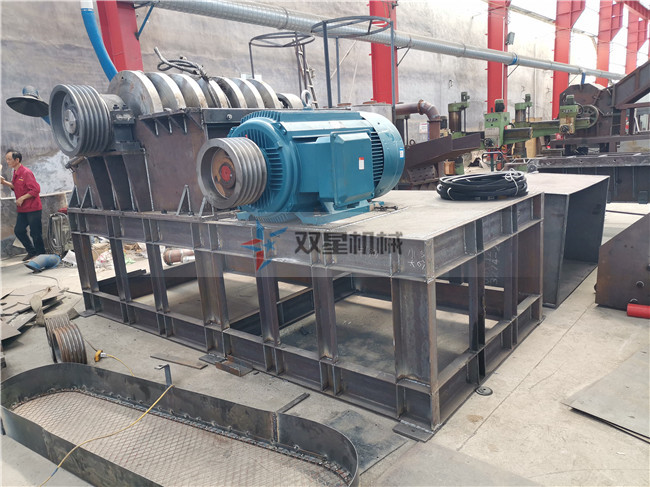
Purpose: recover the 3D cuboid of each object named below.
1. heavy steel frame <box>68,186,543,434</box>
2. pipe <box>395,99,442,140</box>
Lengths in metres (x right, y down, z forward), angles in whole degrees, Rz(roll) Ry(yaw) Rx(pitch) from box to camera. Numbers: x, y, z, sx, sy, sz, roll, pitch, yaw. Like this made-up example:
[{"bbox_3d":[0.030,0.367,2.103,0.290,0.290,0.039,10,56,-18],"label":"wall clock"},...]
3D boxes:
[{"bbox_3d":[-0.379,0.149,4.280,3.723,0.990,1.713,6,15,39],"label":"heavy steel frame"},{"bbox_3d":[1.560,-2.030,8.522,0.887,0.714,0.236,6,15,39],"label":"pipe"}]

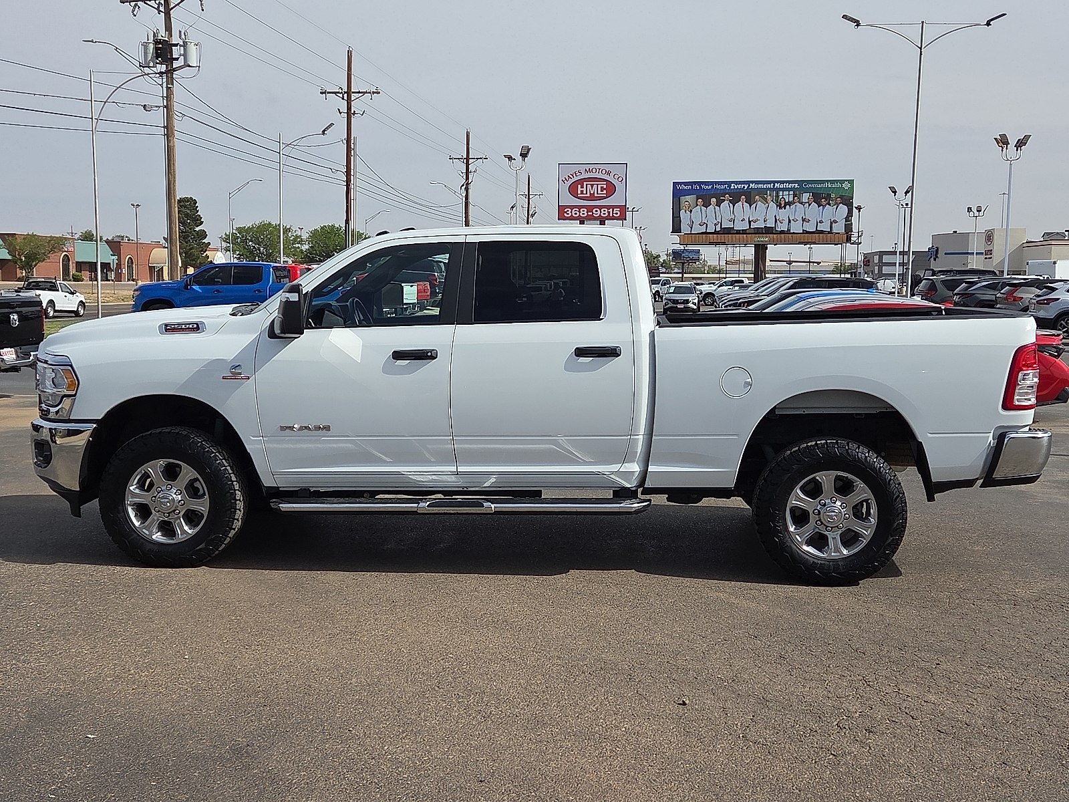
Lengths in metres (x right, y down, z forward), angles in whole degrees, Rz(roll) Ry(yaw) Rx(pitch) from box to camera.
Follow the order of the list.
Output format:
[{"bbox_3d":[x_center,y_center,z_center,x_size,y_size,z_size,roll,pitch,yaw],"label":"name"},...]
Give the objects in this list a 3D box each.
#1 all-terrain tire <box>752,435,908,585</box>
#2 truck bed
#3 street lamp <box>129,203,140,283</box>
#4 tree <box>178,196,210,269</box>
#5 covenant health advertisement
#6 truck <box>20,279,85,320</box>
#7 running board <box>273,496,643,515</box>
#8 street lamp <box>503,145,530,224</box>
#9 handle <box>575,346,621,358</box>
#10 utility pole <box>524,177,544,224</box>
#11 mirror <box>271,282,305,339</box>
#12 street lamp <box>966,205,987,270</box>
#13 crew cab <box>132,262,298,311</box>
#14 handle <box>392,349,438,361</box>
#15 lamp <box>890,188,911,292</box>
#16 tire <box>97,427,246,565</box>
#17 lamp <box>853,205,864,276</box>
[{"bbox_3d":[1.657,0.611,6.789,0.825,0.820,0.285,1,6,5],"label":"all-terrain tire"},{"bbox_3d":[1.767,-0.094,7.580,2.120,0.980,2.010,0,6,5],"label":"truck bed"},{"bbox_3d":[-47.766,-18.798,144.513,1.250,9.690,0.900,1,6,5],"label":"street lamp"},{"bbox_3d":[-41.802,-19.317,144.476,5.600,10.430,5.600,1,6,5],"label":"tree"},{"bbox_3d":[18.844,-15.515,99.000,14.750,5.200,1.500,1,6,6],"label":"covenant health advertisement"},{"bbox_3d":[-25.100,-5.240,62.000,2.030,1.950,5.550,1,6,5],"label":"truck"},{"bbox_3d":[-0.429,0.589,6.863,2.220,0.095,0.200,0,6,5],"label":"running board"},{"bbox_3d":[-0.856,-8.785,60.438,1.300,7.900,0.800,1,6,6],"label":"street lamp"},{"bbox_3d":[0.352,-0.272,6.633,0.255,0.060,0.060,1,7,6],"label":"handle"},{"bbox_3d":[-0.528,-14.940,107.576,2.500,10.400,0.350,1,6,6],"label":"utility pole"},{"bbox_3d":[-1.368,-0.503,6.710,0.140,0.290,0.270,1,7,6],"label":"mirror"},{"bbox_3d":[35.961,-12.259,98.410,1.500,7.400,1.500,1,6,6],"label":"street lamp"},{"bbox_3d":[-7.600,-2.753,32.506,5.890,1.920,2.060,1,6,5],"label":"crew cab"},{"bbox_3d":[-0.669,-0.258,6.744,0.255,0.060,0.060,1,7,6],"label":"handle"},{"bbox_3d":[23.722,-10.250,78.410,1.400,7.400,0.750,1,6,6],"label":"lamp"},{"bbox_3d":[-2.115,0.558,7.099,0.825,0.820,0.285,1,6,5],"label":"tire"},{"bbox_3d":[32.226,-14.863,119.545,1.050,9.050,1.000,1,6,5],"label":"lamp"}]

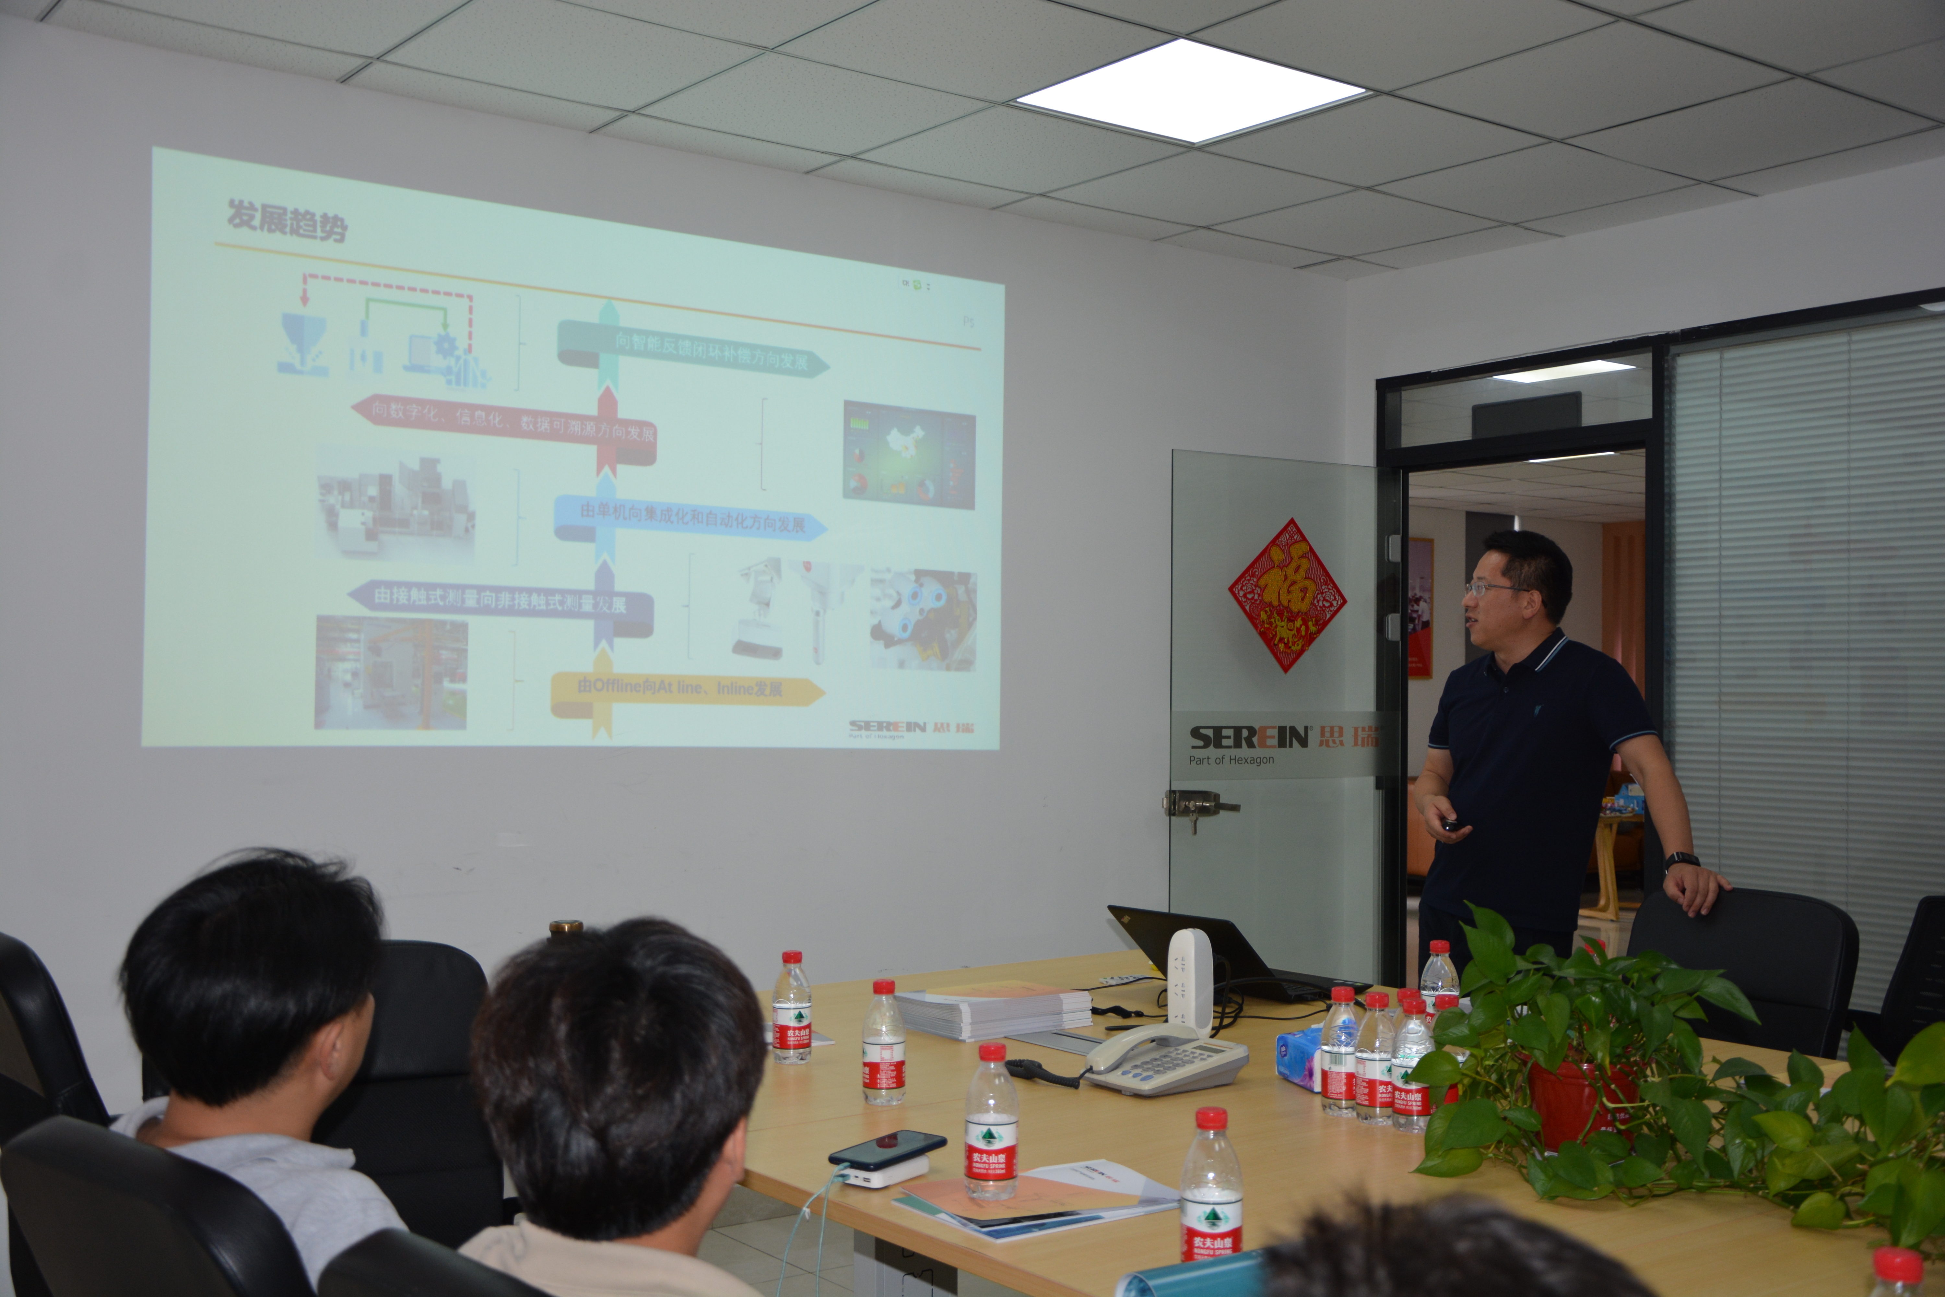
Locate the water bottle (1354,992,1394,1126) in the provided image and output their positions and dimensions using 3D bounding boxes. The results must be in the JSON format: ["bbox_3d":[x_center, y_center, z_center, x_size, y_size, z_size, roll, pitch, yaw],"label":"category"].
[{"bbox_3d":[0.576,0.582,2.842,0.062,0.177,0.062,1,-1,0],"label":"water bottle"}]

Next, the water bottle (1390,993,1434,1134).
[{"bbox_3d":[0.605,0.571,2.737,0.061,0.176,0.061,1,-1,13],"label":"water bottle"}]

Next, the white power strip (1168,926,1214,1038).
[{"bbox_3d":[0.366,0.572,3.352,0.045,0.200,0.064,2,-1,-37],"label":"white power strip"}]

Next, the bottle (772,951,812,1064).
[{"bbox_3d":[-0.290,0.576,3.217,0.061,0.176,0.061,1,-1,-5],"label":"bottle"}]

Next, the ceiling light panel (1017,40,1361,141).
[{"bbox_3d":[0.480,-1.214,4.396,0.585,0.030,0.585,2,-1,-37],"label":"ceiling light panel"}]

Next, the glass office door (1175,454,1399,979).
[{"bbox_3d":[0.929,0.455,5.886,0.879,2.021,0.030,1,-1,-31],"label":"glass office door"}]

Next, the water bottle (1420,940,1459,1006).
[{"bbox_3d":[0.809,0.596,3.454,0.062,0.177,0.062,2,-1,-37],"label":"water bottle"}]

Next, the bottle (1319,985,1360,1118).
[{"bbox_3d":[0.526,0.571,2.837,0.061,0.176,0.061,1,-1,11],"label":"bottle"}]

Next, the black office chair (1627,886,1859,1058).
[{"bbox_3d":[1.185,0.933,3.553,0.630,1.000,0.570,1,-1,-33],"label":"black office chair"}]

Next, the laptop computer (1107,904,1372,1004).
[{"bbox_3d":[0.535,0.604,3.998,0.412,0.175,0.342,2,-1,-39],"label":"laptop computer"}]

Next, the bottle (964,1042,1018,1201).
[{"bbox_3d":[0.023,0.558,2.364,0.061,0.176,0.061,1,-1,1],"label":"bottle"}]

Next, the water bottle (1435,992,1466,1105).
[{"bbox_3d":[0.659,0.573,2.777,0.061,0.176,0.061,1,-1,13],"label":"water bottle"}]

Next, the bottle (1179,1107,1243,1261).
[{"bbox_3d":[0.245,0.562,2.046,0.062,0.177,0.062,1,-1,0],"label":"bottle"}]

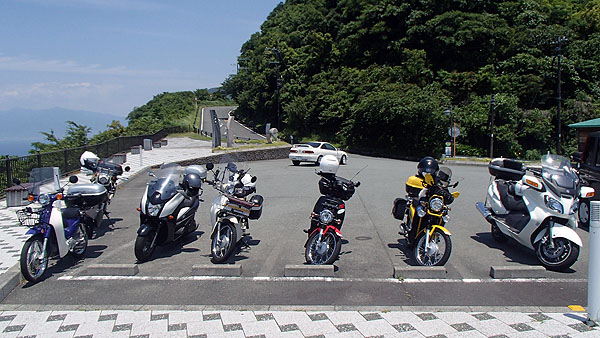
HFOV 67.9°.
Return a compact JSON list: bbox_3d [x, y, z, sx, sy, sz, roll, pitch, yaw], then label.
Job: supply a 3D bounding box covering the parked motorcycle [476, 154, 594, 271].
[{"bbox_3d":[3.455,0.507,6.574,0.820,1.440,2.250,6,4,-2],"label":"parked motorcycle"}]

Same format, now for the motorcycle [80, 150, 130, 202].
[{"bbox_3d":[-3.568,0.517,8.059,0.780,1.200,2.050,4,4,-15],"label":"motorcycle"}]

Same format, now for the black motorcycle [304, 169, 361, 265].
[{"bbox_3d":[0.412,0.629,6.513,0.760,1.200,1.900,4,4,0],"label":"black motorcycle"}]

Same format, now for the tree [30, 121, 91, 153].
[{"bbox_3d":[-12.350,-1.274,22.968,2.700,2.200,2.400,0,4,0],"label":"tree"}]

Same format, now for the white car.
[{"bbox_3d":[1.230,-0.961,27.403,1.700,1.330,4.380,3,5,34],"label":"white car"}]

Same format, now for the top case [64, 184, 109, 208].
[{"bbox_3d":[-3.167,0.383,6.645,0.430,0.310,0.420,1,4,0],"label":"top case"}]

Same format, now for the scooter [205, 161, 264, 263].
[{"bbox_3d":[-0.923,0.562,6.759,0.780,1.300,1.900,5,4,0],"label":"scooter"}]

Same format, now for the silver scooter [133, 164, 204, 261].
[{"bbox_3d":[-1.990,0.540,6.878,0.780,1.330,2.050,6,4,2],"label":"silver scooter"}]

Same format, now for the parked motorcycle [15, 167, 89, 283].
[{"bbox_3d":[-3.128,0.614,5.880,0.750,1.320,1.920,1,4,-1],"label":"parked motorcycle"}]

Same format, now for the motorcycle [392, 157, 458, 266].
[{"bbox_3d":[1.814,0.610,6.512,0.800,1.240,1.930,5,4,0],"label":"motorcycle"}]

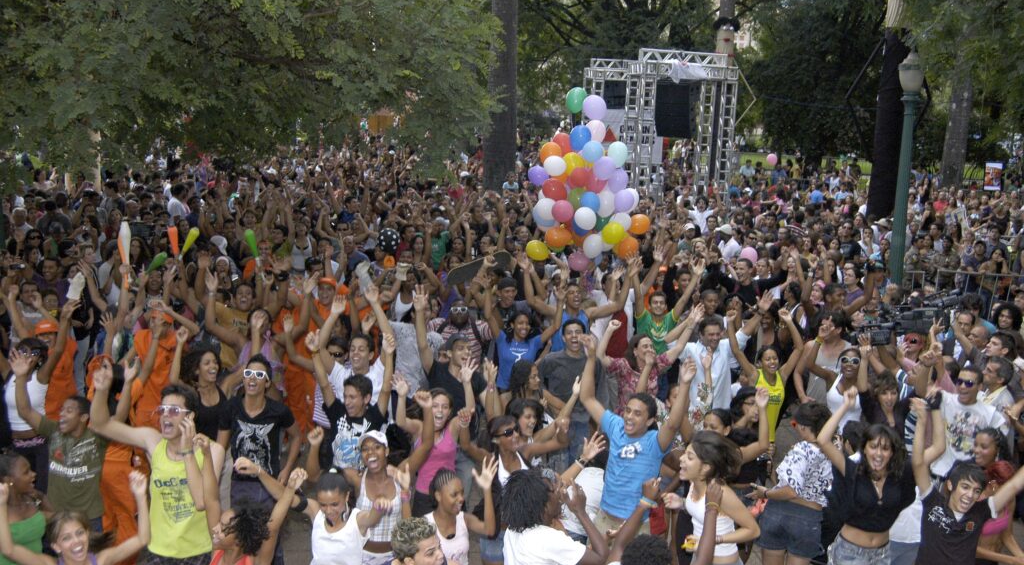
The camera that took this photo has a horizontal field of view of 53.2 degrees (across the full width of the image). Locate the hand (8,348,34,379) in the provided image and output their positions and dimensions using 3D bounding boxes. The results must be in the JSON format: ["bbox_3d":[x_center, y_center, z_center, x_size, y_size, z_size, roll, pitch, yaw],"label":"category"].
[{"bbox_3d":[-2.589,0.427,5.400,0.135,0.165,0.070,-10,11,-19],"label":"hand"}]

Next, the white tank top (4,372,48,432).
[{"bbox_3d":[-2.966,0.733,6.250,0.290,0.380,0.220,-1,11,-18],"label":"white tank top"}]

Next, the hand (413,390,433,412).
[{"bbox_3d":[-0.455,0.602,5.200,0.100,0.115,0.090,-1,10,0],"label":"hand"}]

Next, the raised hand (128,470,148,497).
[{"bbox_3d":[-1.606,0.864,4.400,0.085,0.120,0.085,-1,11,-17],"label":"raised hand"}]

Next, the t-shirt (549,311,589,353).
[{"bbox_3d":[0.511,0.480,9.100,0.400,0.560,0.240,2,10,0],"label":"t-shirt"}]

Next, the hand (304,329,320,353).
[{"bbox_3d":[-1.150,0.334,5.900,0.095,0.135,0.080,-7,11,-6],"label":"hand"}]

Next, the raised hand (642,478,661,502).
[{"bbox_3d":[0.573,0.854,4.200,0.085,0.110,0.085,8,10,0],"label":"raised hand"}]

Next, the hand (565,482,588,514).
[{"bbox_3d":[0.281,0.939,4.450,0.100,0.145,0.080,-16,12,-20],"label":"hand"}]

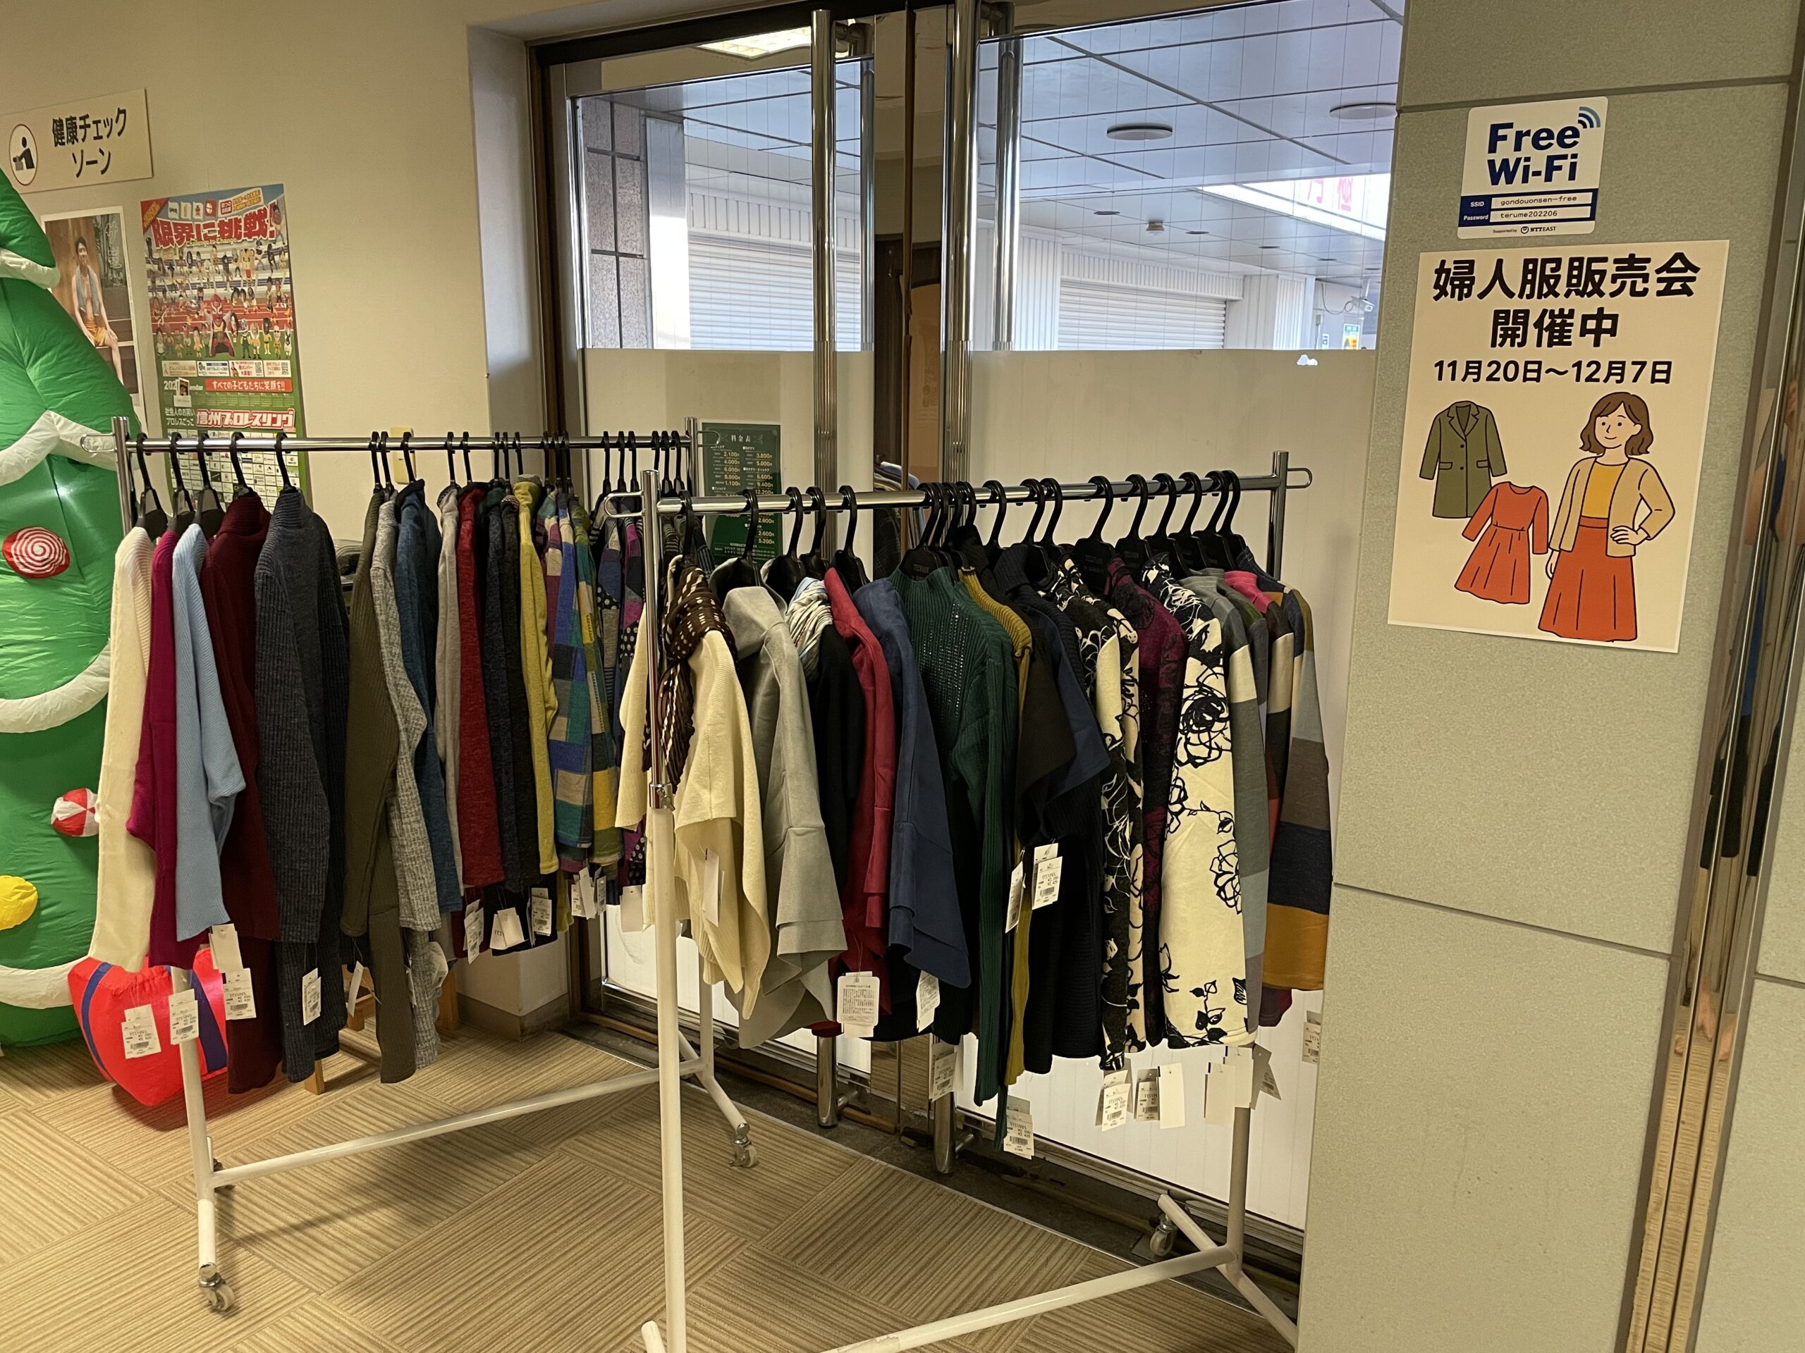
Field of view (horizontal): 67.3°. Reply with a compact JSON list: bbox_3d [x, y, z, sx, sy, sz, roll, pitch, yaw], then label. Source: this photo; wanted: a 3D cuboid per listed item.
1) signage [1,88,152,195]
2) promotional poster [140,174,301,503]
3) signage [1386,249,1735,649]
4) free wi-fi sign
[{"bbox_3d":[-2.098,-1.338,3.418,0.765,0.200,0.012,9,15,33],"label":"signage"},{"bbox_3d":[-1.599,-0.700,3.206,0.596,0.840,0.012,9,15,33],"label":"promotional poster"},{"bbox_3d":[0.701,-0.248,1.476,0.298,0.420,0.012,8,15,31],"label":"signage"},{"bbox_3d":[0.666,-0.536,1.437,0.135,0.133,0.008,8,15,31],"label":"free wi-fi sign"}]

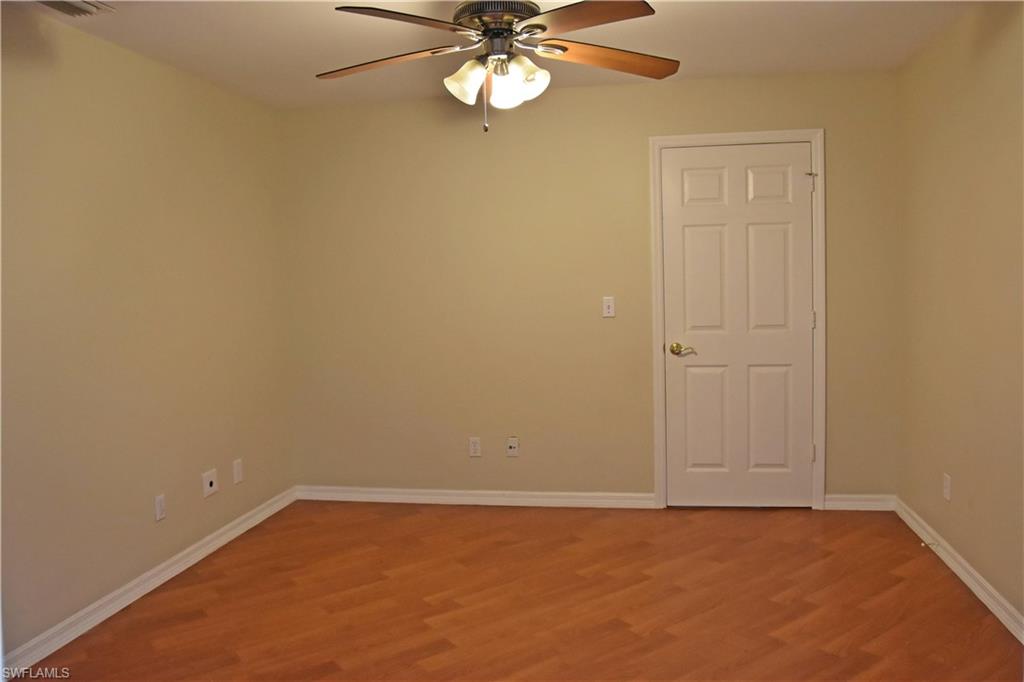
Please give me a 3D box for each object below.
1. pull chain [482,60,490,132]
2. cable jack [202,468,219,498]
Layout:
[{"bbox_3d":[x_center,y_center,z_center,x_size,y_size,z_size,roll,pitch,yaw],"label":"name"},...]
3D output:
[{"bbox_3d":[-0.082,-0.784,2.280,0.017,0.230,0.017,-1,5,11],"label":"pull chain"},{"bbox_3d":[-1.506,0.711,3.550,0.010,0.116,0.117,-1,5,11],"label":"cable jack"}]

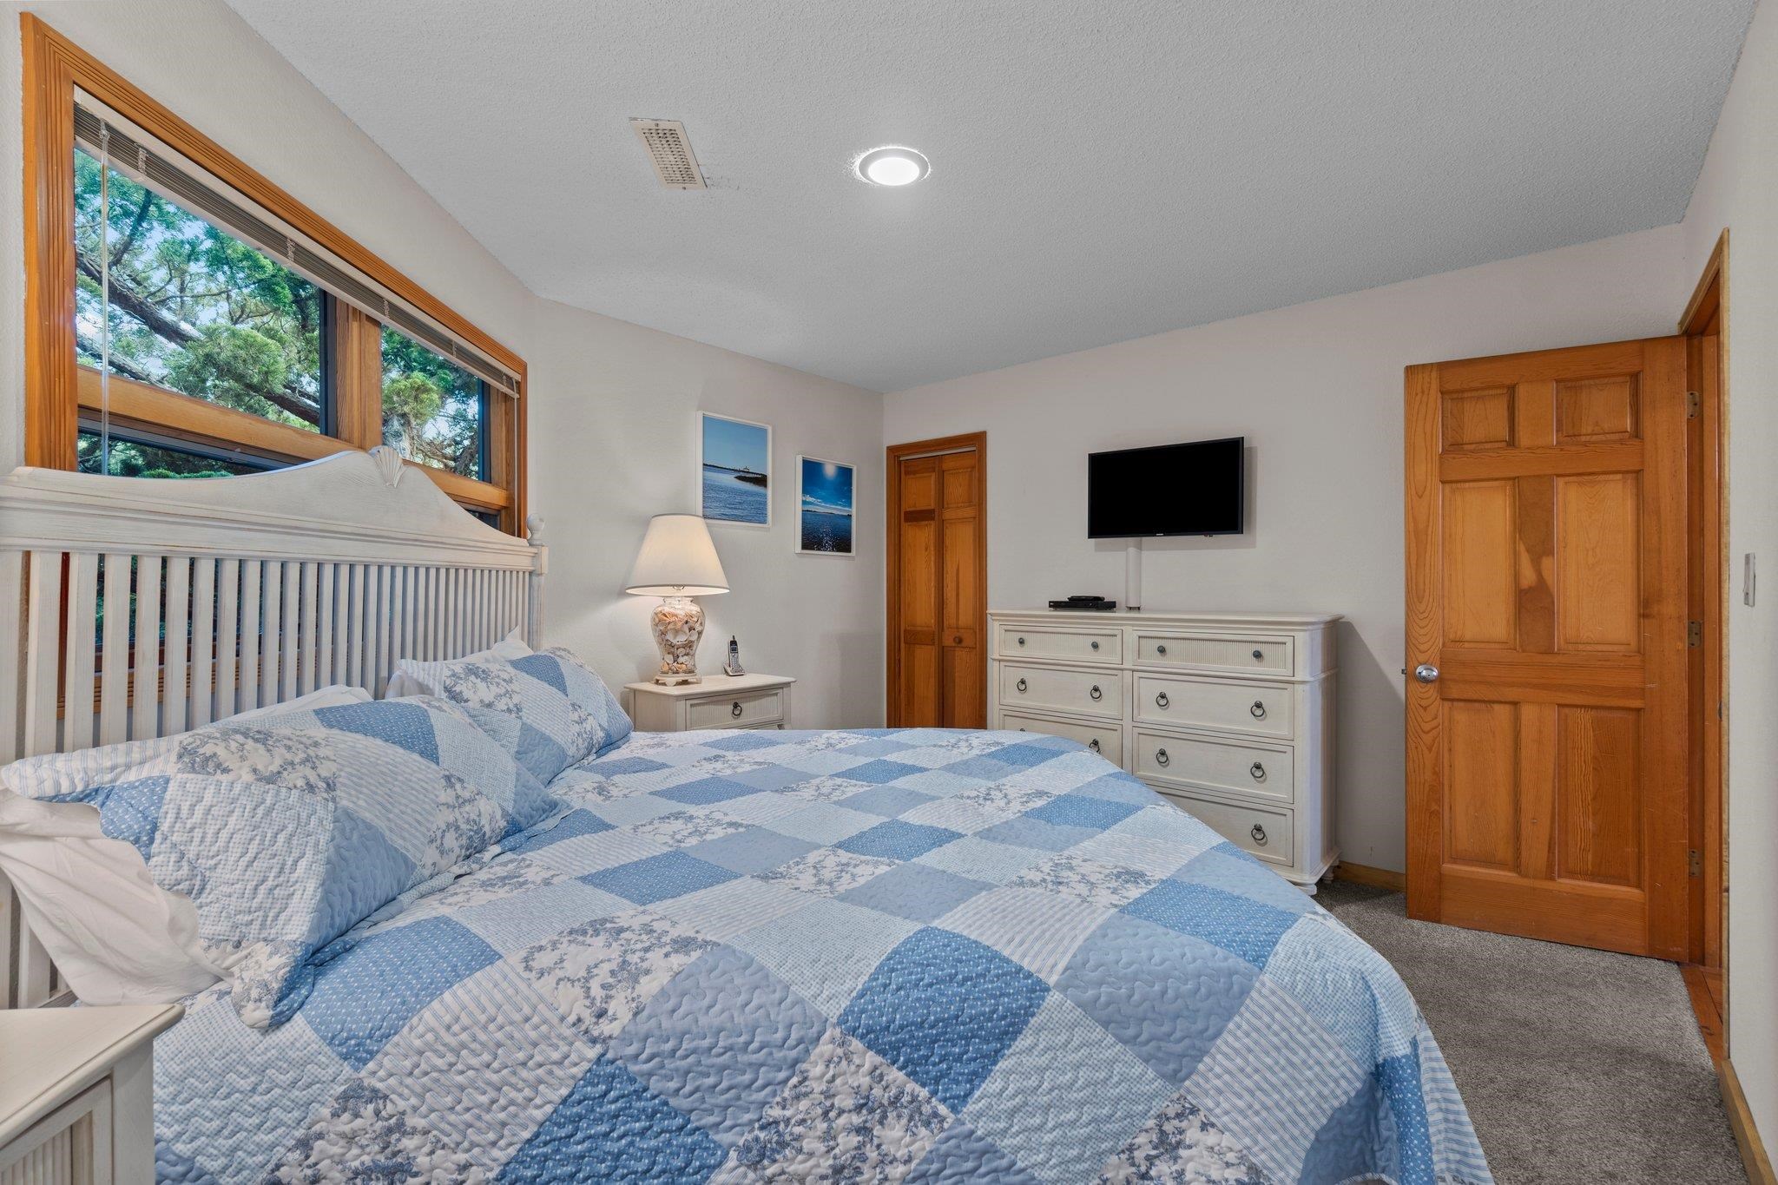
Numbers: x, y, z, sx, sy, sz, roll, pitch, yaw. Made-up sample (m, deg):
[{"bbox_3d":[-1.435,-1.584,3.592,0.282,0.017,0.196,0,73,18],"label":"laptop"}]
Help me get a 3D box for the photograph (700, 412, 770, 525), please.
[{"bbox_3d":[-0.790,-0.620,3.800,0.030,0.535,0.430,0,1,41],"label":"photograph"}]

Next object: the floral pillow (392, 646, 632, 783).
[{"bbox_3d":[-1.110,0.355,2.390,0.190,0.470,0.860,-42,3,-2],"label":"floral pillow"}]

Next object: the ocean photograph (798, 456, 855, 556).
[{"bbox_3d":[-0.350,-0.485,4.270,0.030,0.540,0.430,0,1,41],"label":"ocean photograph"}]

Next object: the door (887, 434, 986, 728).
[{"bbox_3d":[0.280,0.134,4.438,0.730,2.100,0.090,0,1,40],"label":"door"}]

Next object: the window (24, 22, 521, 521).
[{"bbox_3d":[-1.415,-0.359,2.080,0.090,1.110,1.850,0,0,-4],"label":"window"}]

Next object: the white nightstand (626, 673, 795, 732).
[{"bbox_3d":[-0.785,0.810,3.370,0.420,0.780,0.670,0,1,41],"label":"white nightstand"}]

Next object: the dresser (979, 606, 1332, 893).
[{"bbox_3d":[1.180,0.643,3.355,1.440,1.105,0.460,0,1,40],"label":"dresser"}]

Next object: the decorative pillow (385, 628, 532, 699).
[{"bbox_3d":[-1.220,0.330,2.320,0.180,0.460,0.780,-25,2,-3],"label":"decorative pillow"}]

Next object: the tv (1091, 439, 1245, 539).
[{"bbox_3d":[1.296,-0.477,3.506,0.735,0.430,0.065,0,1,40],"label":"tv"}]

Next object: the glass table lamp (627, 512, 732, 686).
[{"bbox_3d":[-0.955,0.033,3.360,0.460,0.760,0.460,0,1,41],"label":"glass table lamp"}]

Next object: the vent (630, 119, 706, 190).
[{"bbox_3d":[-0.613,-1.232,2.100,0.135,0.020,0.335,0,0,-2],"label":"vent"}]

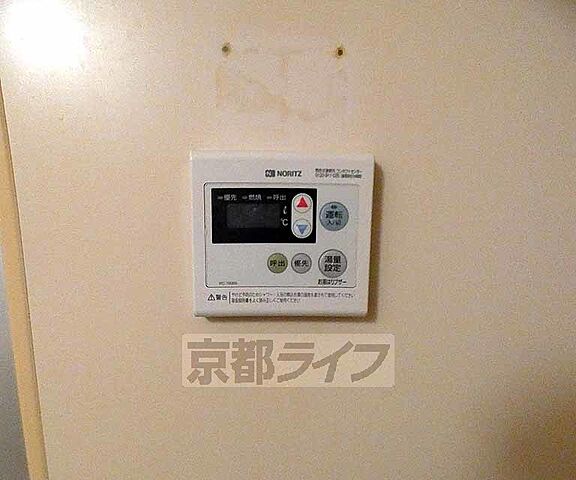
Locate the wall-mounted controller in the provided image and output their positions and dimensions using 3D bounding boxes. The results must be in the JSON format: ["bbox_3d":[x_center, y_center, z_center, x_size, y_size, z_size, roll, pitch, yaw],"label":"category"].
[{"bbox_3d":[-0.004,-0.003,0.263,0.130,0.120,0.020,0,7,-2],"label":"wall-mounted controller"}]

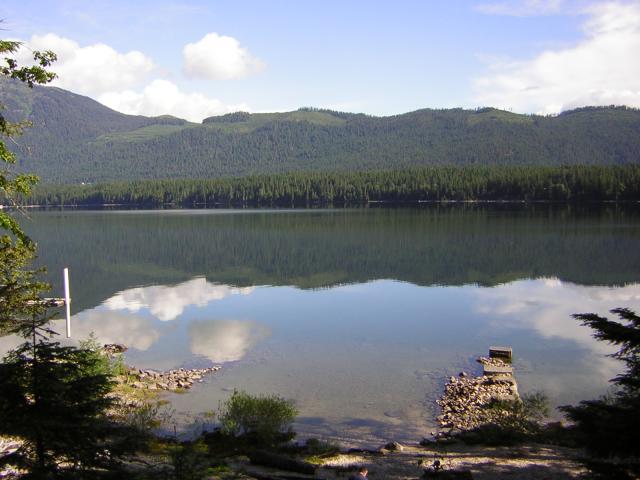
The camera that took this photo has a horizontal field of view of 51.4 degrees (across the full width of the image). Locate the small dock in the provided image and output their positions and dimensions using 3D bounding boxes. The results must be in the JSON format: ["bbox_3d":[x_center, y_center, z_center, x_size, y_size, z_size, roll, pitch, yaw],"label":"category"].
[{"bbox_3d":[7.351,4.648,27.088,0.870,0.460,0.750,0,4,14],"label":"small dock"}]

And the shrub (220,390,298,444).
[{"bbox_3d":[-1.689,4.686,17.858,2.000,1.300,1.600,-1,4,-5],"label":"shrub"}]

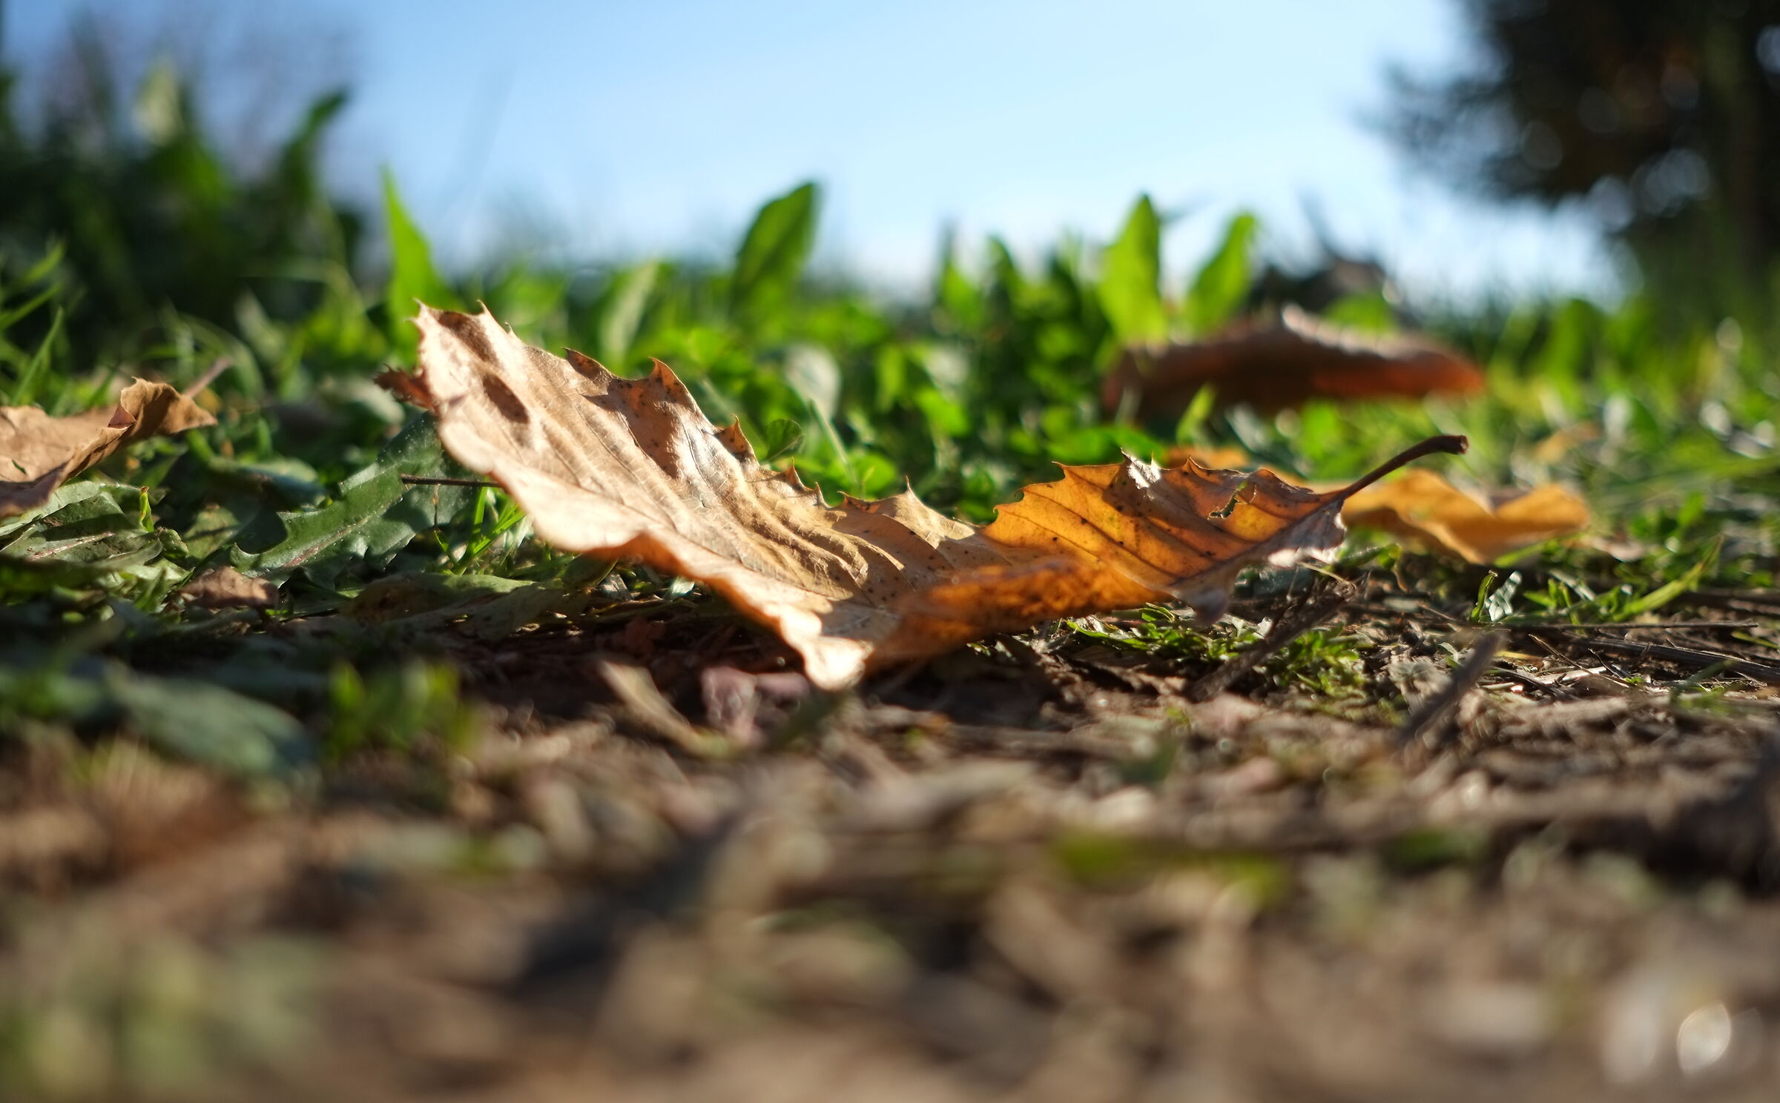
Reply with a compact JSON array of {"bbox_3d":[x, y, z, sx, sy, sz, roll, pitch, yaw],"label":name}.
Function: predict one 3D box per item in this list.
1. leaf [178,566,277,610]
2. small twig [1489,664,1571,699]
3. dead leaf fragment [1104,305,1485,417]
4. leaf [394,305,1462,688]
[{"bbox_3d":[-0.109,0.006,0.285,0.017,0.006,0.012,0,6,0],"label":"leaf"},{"bbox_3d":[0.096,0.019,0.260,0.015,0.004,0.003,-5,8,-40],"label":"small twig"},{"bbox_3d":[0.096,-0.045,0.410,0.090,0.025,0.055,0,6,0],"label":"dead leaf fragment"},{"bbox_3d":[0.006,-0.008,0.260,0.160,0.056,0.055,0,6,0],"label":"leaf"}]

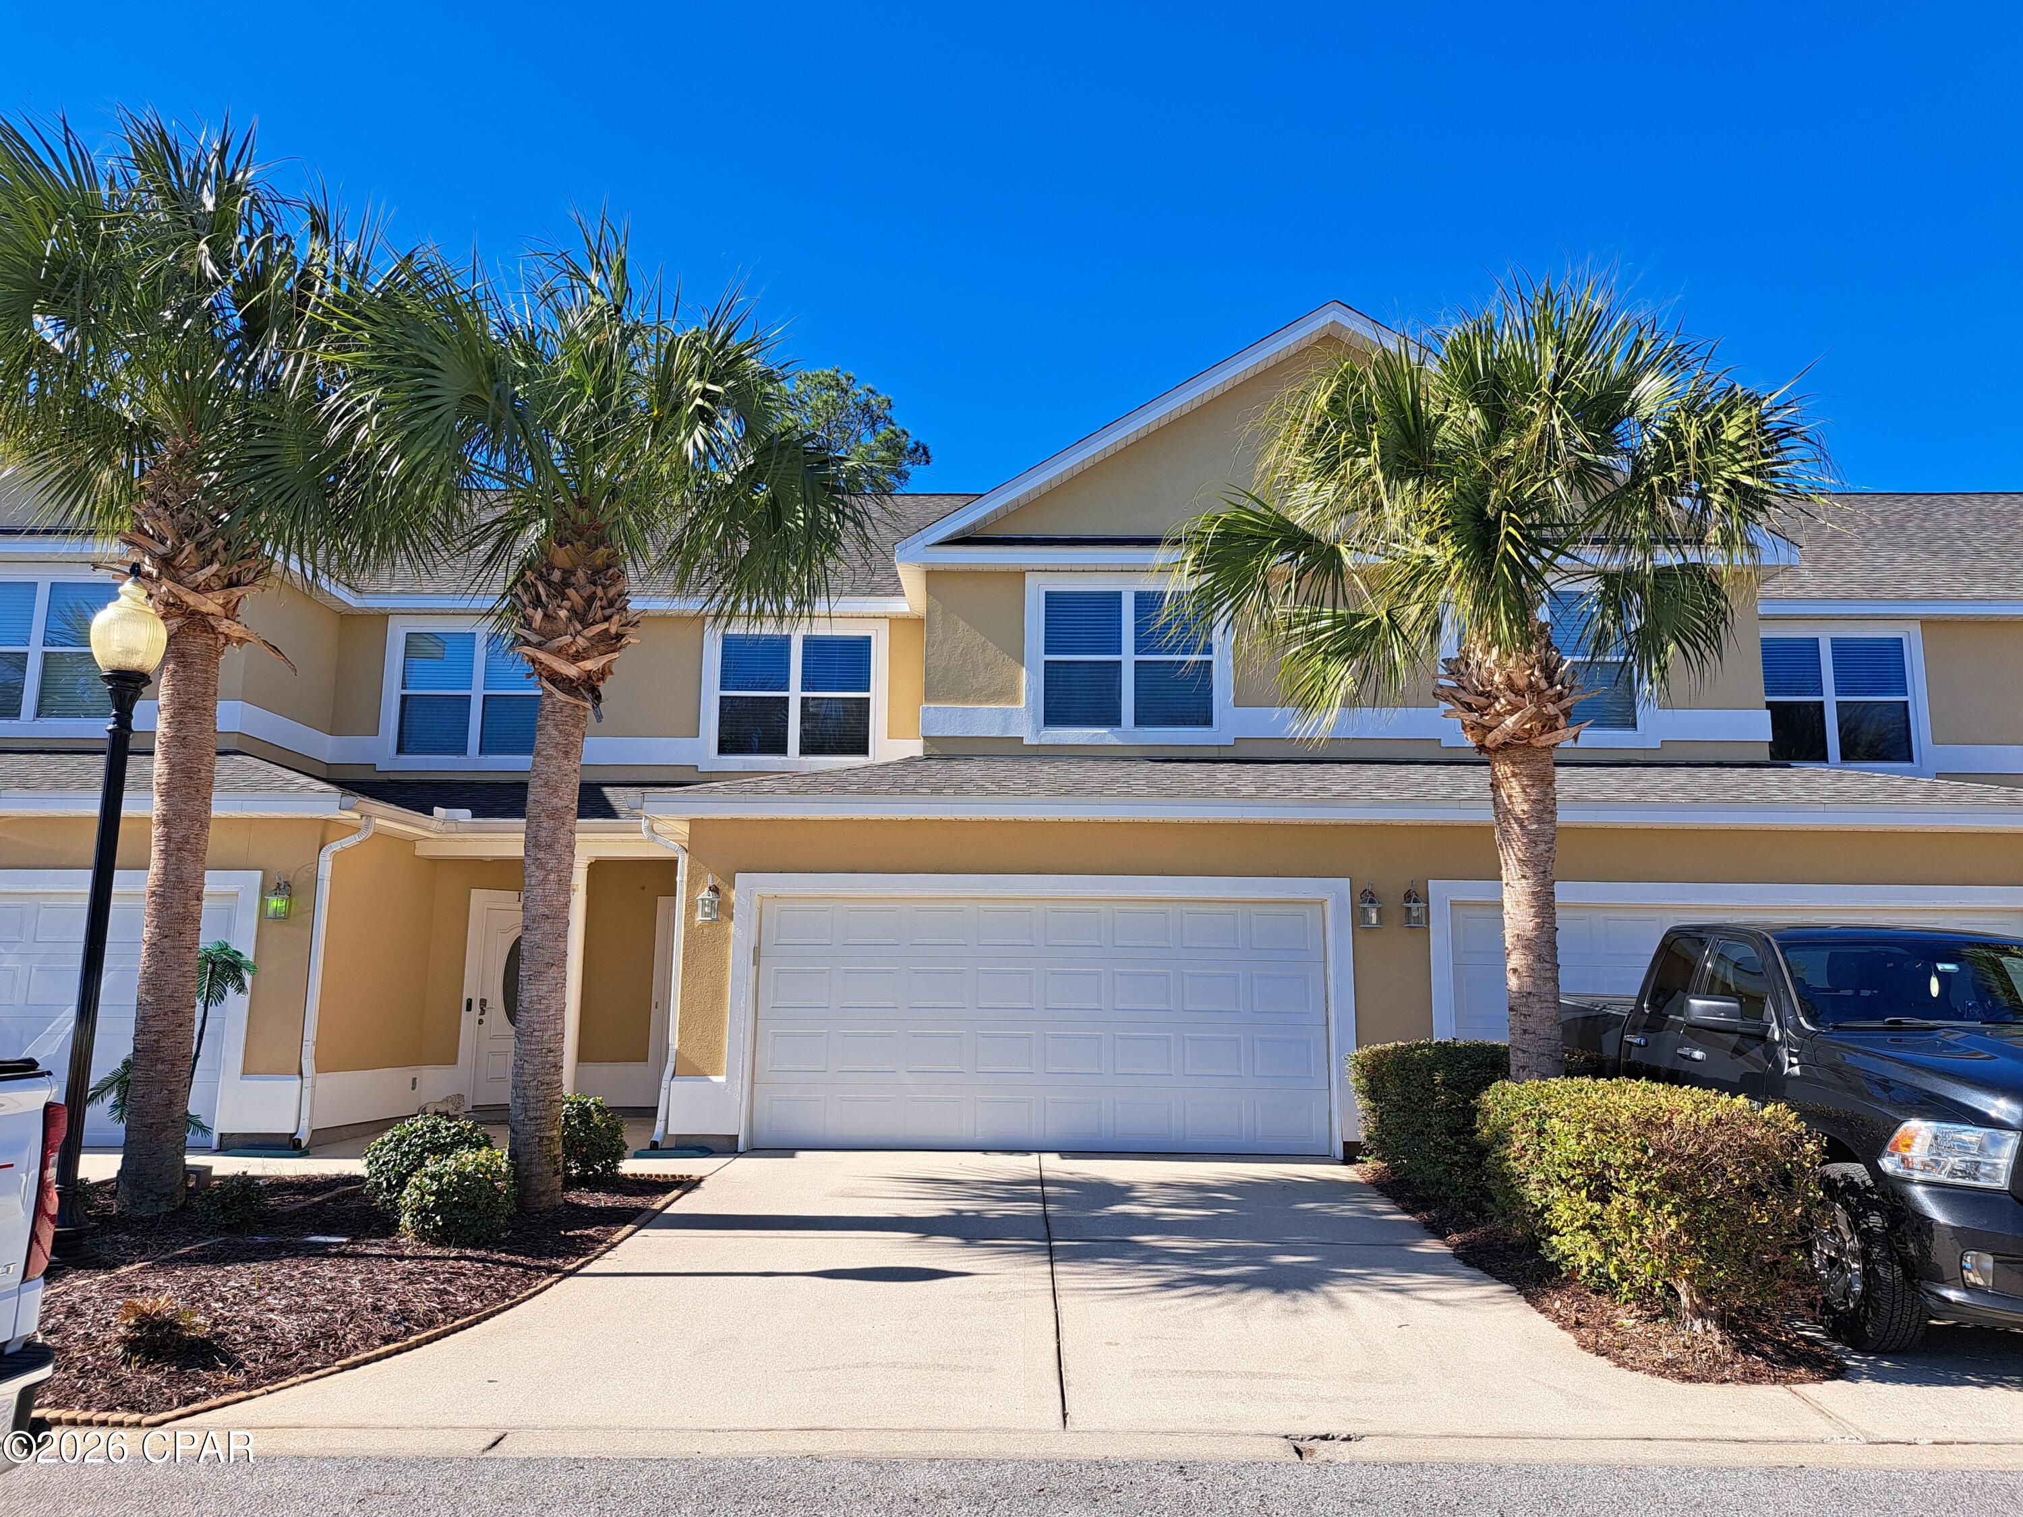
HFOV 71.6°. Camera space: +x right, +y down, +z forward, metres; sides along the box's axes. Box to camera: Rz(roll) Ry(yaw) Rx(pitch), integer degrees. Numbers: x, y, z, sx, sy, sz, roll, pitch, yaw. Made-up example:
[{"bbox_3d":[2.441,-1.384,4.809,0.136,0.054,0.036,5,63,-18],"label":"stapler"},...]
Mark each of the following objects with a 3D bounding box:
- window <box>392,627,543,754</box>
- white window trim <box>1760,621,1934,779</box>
[{"bbox_3d":[-6.287,-0.757,16.420,1.820,1.550,0.100,0,-9,1],"label":"window"},{"bbox_3d":[9.456,-0.697,16.105,2.150,1.828,0.120,0,-9,1],"label":"white window trim"}]

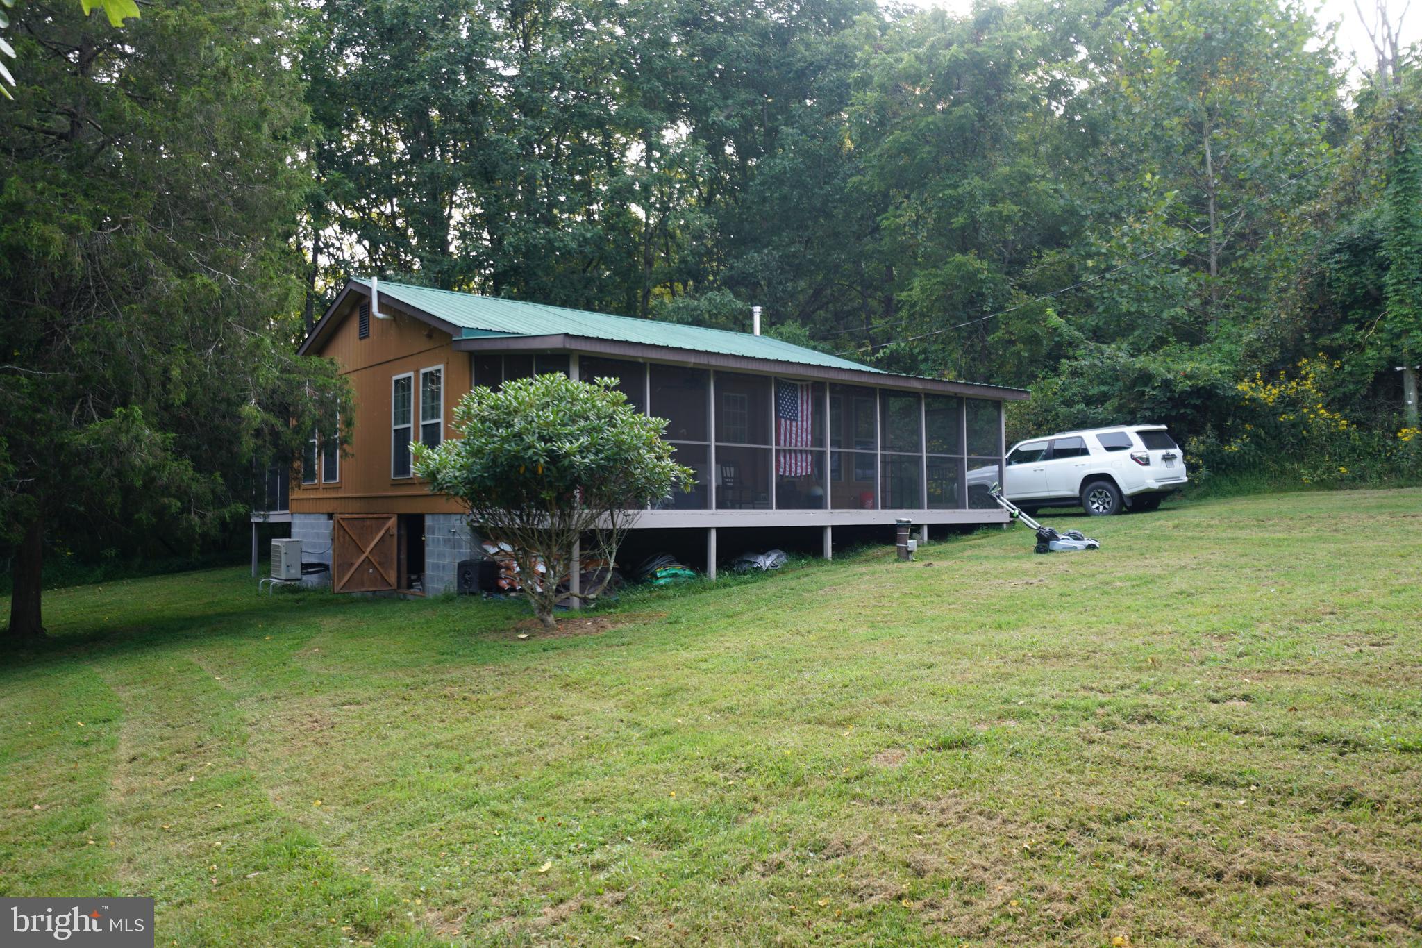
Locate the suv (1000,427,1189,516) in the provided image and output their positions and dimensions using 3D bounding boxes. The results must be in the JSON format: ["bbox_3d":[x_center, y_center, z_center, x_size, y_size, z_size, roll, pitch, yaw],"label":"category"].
[{"bbox_3d":[7.600,0.030,21.500,1.920,1.810,4.830,-2,-1,-42],"label":"suv"}]

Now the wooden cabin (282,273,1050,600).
[{"bbox_3d":[-2.242,-0.753,21.358,10.450,5.940,14.620,2,-3,-39],"label":"wooden cabin"}]

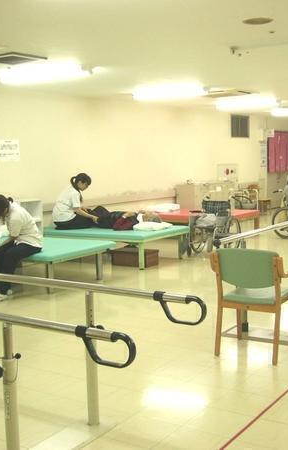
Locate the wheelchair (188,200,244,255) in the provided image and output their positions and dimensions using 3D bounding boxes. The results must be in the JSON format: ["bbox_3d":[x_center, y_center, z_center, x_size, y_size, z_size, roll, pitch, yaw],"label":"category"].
[{"bbox_3d":[0.987,0.029,9.105,0.640,0.870,0.950,2,7,34],"label":"wheelchair"}]

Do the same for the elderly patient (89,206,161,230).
[{"bbox_3d":[-0.378,-0.117,9.113,1.420,0.350,0.500,2,7,34],"label":"elderly patient"}]

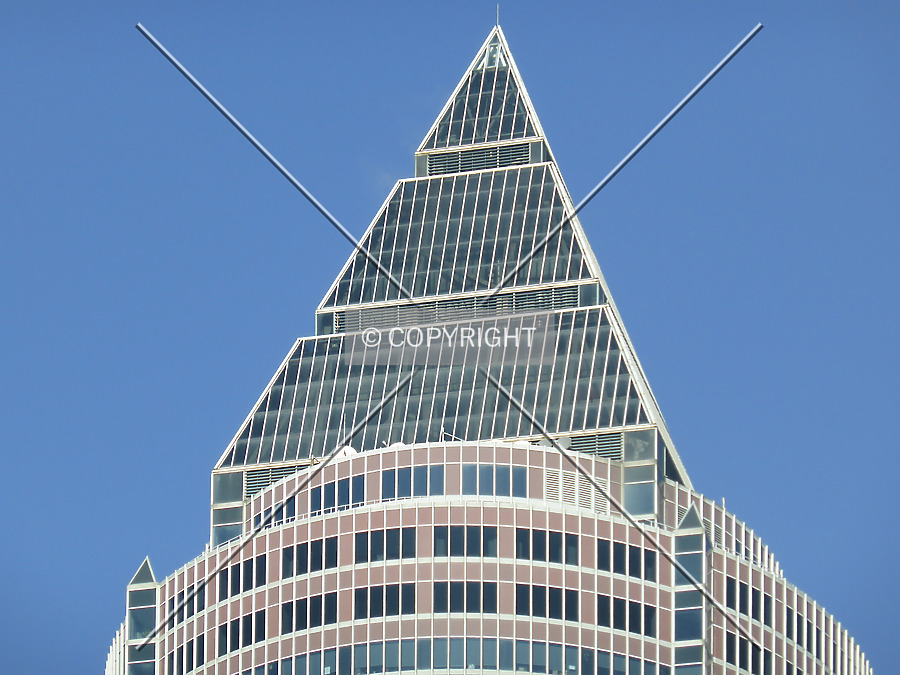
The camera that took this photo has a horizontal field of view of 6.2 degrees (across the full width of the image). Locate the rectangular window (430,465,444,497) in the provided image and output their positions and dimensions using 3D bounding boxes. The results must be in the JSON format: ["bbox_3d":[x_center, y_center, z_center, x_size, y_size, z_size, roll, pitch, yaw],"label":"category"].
[{"bbox_3d":[-0.666,7.615,440.280,0.720,1.800,0.150,-4,-33,8],"label":"rectangular window"}]

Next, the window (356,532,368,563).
[{"bbox_3d":[-4.549,10.934,429.874,0.770,1.850,0.120,-10,-32,17],"label":"window"}]

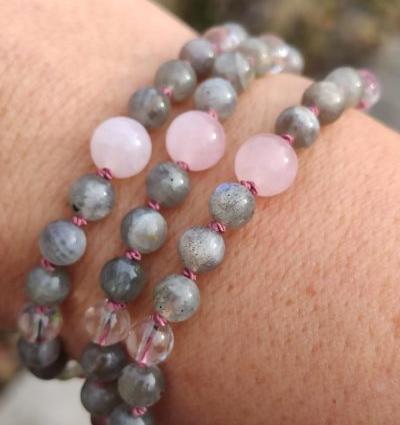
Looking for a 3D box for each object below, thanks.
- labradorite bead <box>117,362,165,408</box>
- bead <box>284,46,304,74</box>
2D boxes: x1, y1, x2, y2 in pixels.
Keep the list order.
[{"bbox_3d":[-0.010,0.030,0.070,0.008,0.008,0.008,0,37,0],"label":"labradorite bead"},{"bbox_3d":[0.020,-0.035,0.091,0.008,0.008,0.008,0,37,0],"label":"bead"}]

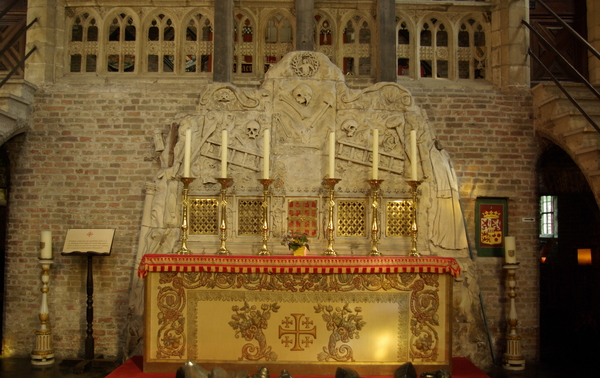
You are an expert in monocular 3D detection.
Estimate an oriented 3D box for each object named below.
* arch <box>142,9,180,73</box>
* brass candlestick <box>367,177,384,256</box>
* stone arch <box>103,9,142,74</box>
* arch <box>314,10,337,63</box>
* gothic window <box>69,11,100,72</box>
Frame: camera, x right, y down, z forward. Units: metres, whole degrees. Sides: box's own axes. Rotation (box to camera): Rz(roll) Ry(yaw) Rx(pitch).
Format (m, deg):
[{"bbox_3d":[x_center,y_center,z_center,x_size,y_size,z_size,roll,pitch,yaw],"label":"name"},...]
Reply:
[{"bbox_3d":[-1.568,-1.663,6.902,0.430,0.779,0.200,1,-5,0],"label":"arch"},{"bbox_3d":[0.718,0.274,5.718,0.162,0.732,0.162,1,-5,0],"label":"brass candlestick"},{"bbox_3d":[-1.886,-1.568,6.402,0.415,0.731,0.200,1,-5,0],"label":"stone arch"},{"bbox_3d":[0.213,-1.557,6.403,0.373,0.731,0.200,1,-5,0],"label":"arch"},{"bbox_3d":[-2.330,-1.577,6.475,0.333,0.666,0.150,1,-4,2],"label":"gothic window"}]

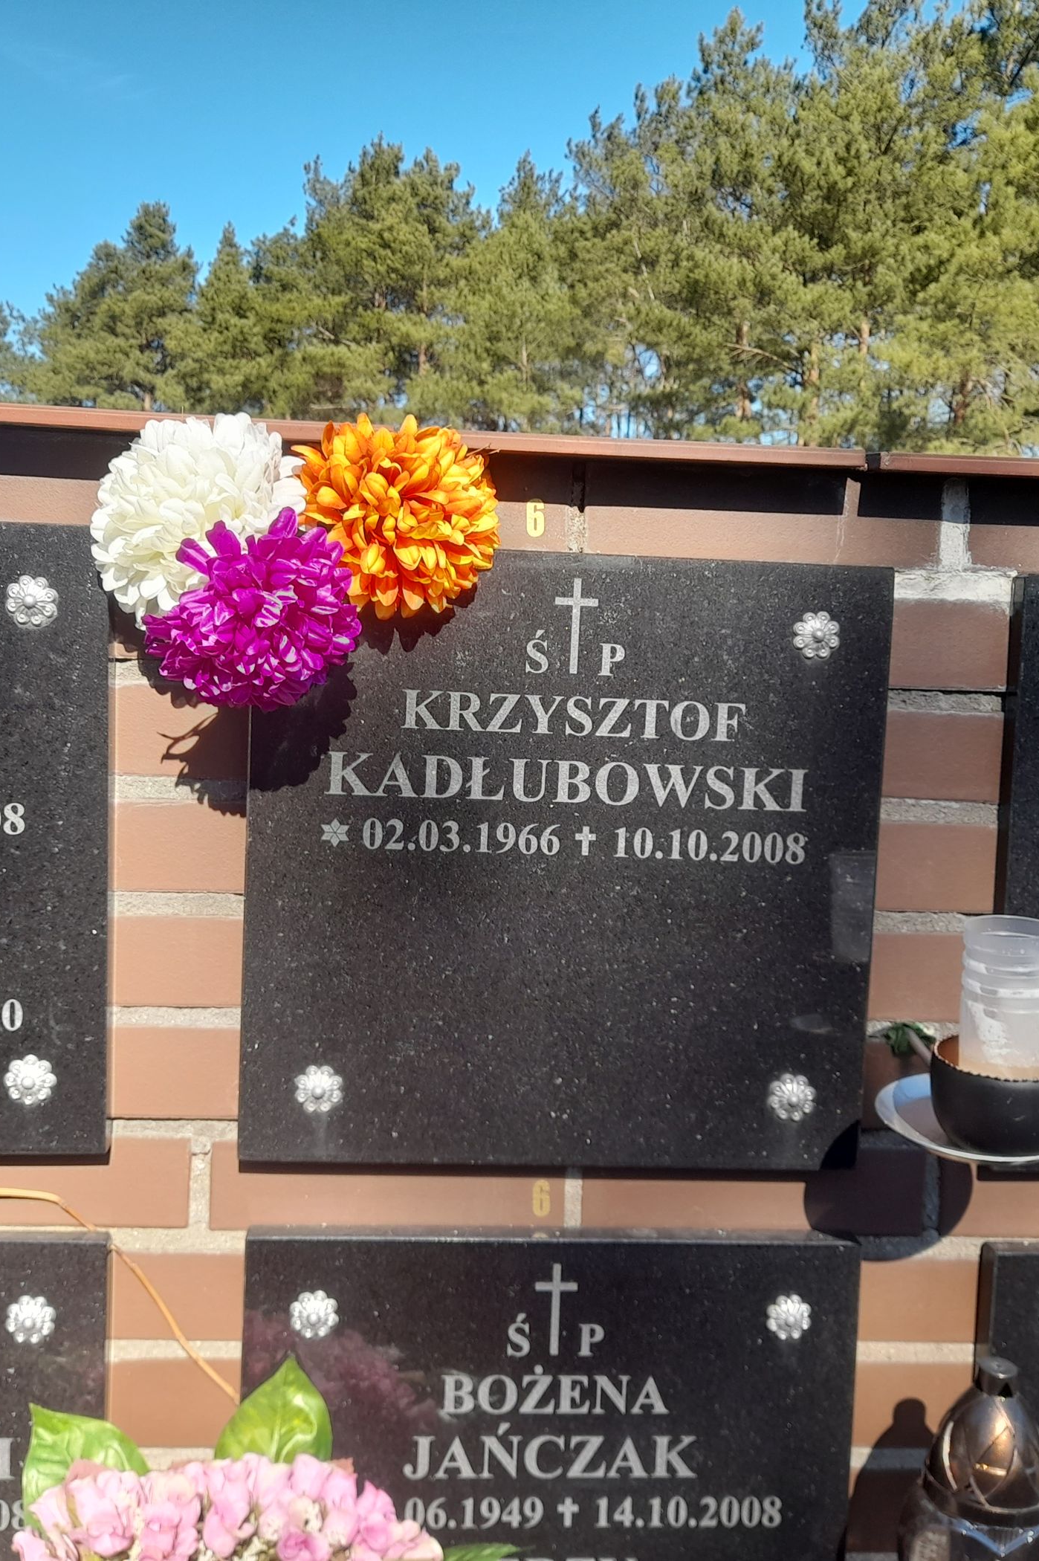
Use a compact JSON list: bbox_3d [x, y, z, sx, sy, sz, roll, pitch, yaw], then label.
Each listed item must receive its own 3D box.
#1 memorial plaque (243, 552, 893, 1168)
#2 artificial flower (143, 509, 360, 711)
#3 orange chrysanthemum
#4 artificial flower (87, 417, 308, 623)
[{"bbox_3d":[0.030,0.056,1.011,0.423,0.410,0.022,2,5,-4],"label":"memorial plaque"},{"bbox_3d":[-0.162,-0.104,0.913,0.131,0.120,0.100,2,5,-4],"label":"artificial flower"},{"bbox_3d":[-0.077,-0.165,0.942,0.127,0.126,0.100,2,5,-4],"label":"orange chrysanthemum"},{"bbox_3d":[-0.201,-0.164,0.936,0.130,0.127,0.100,2,5,-4],"label":"artificial flower"}]

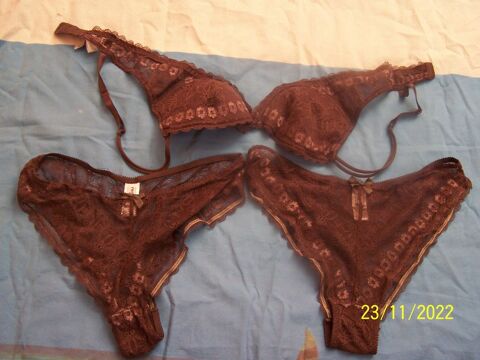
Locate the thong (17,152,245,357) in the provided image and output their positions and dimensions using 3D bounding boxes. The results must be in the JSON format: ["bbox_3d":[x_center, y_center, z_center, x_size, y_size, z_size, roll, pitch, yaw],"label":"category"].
[{"bbox_3d":[-0.153,0.085,0.701,0.320,0.030,0.291,0,60,0],"label":"thong"}]

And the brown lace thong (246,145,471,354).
[{"bbox_3d":[0.165,0.081,0.704,0.319,0.030,0.294,3,60,1],"label":"brown lace thong"}]

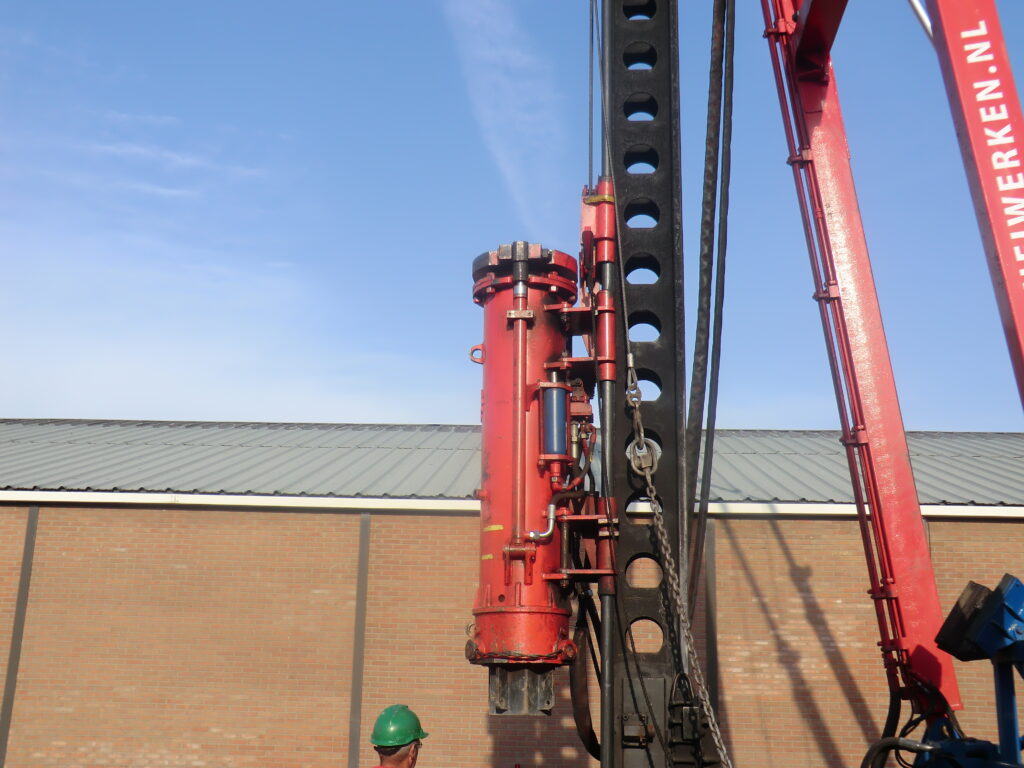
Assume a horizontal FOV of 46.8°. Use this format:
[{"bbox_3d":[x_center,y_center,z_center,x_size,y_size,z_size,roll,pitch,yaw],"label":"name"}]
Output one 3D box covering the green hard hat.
[{"bbox_3d":[-0.485,1.460,5.100,0.215,0.155,0.280,-12,-11,34],"label":"green hard hat"}]

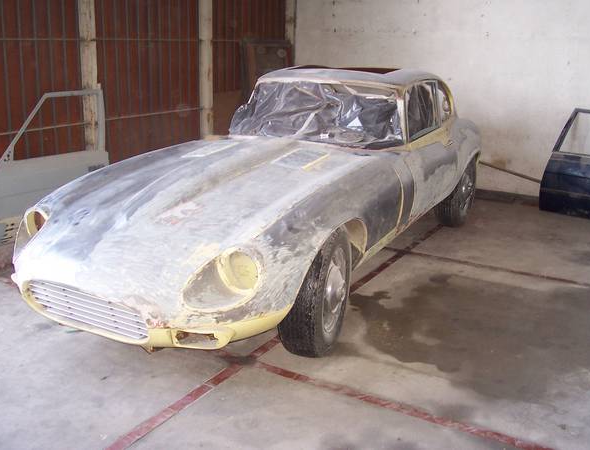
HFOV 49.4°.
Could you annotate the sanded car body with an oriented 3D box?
[{"bbox_3d":[0.178,-0.461,4.474,1.660,1.195,4.600,9,17,26],"label":"sanded car body"}]

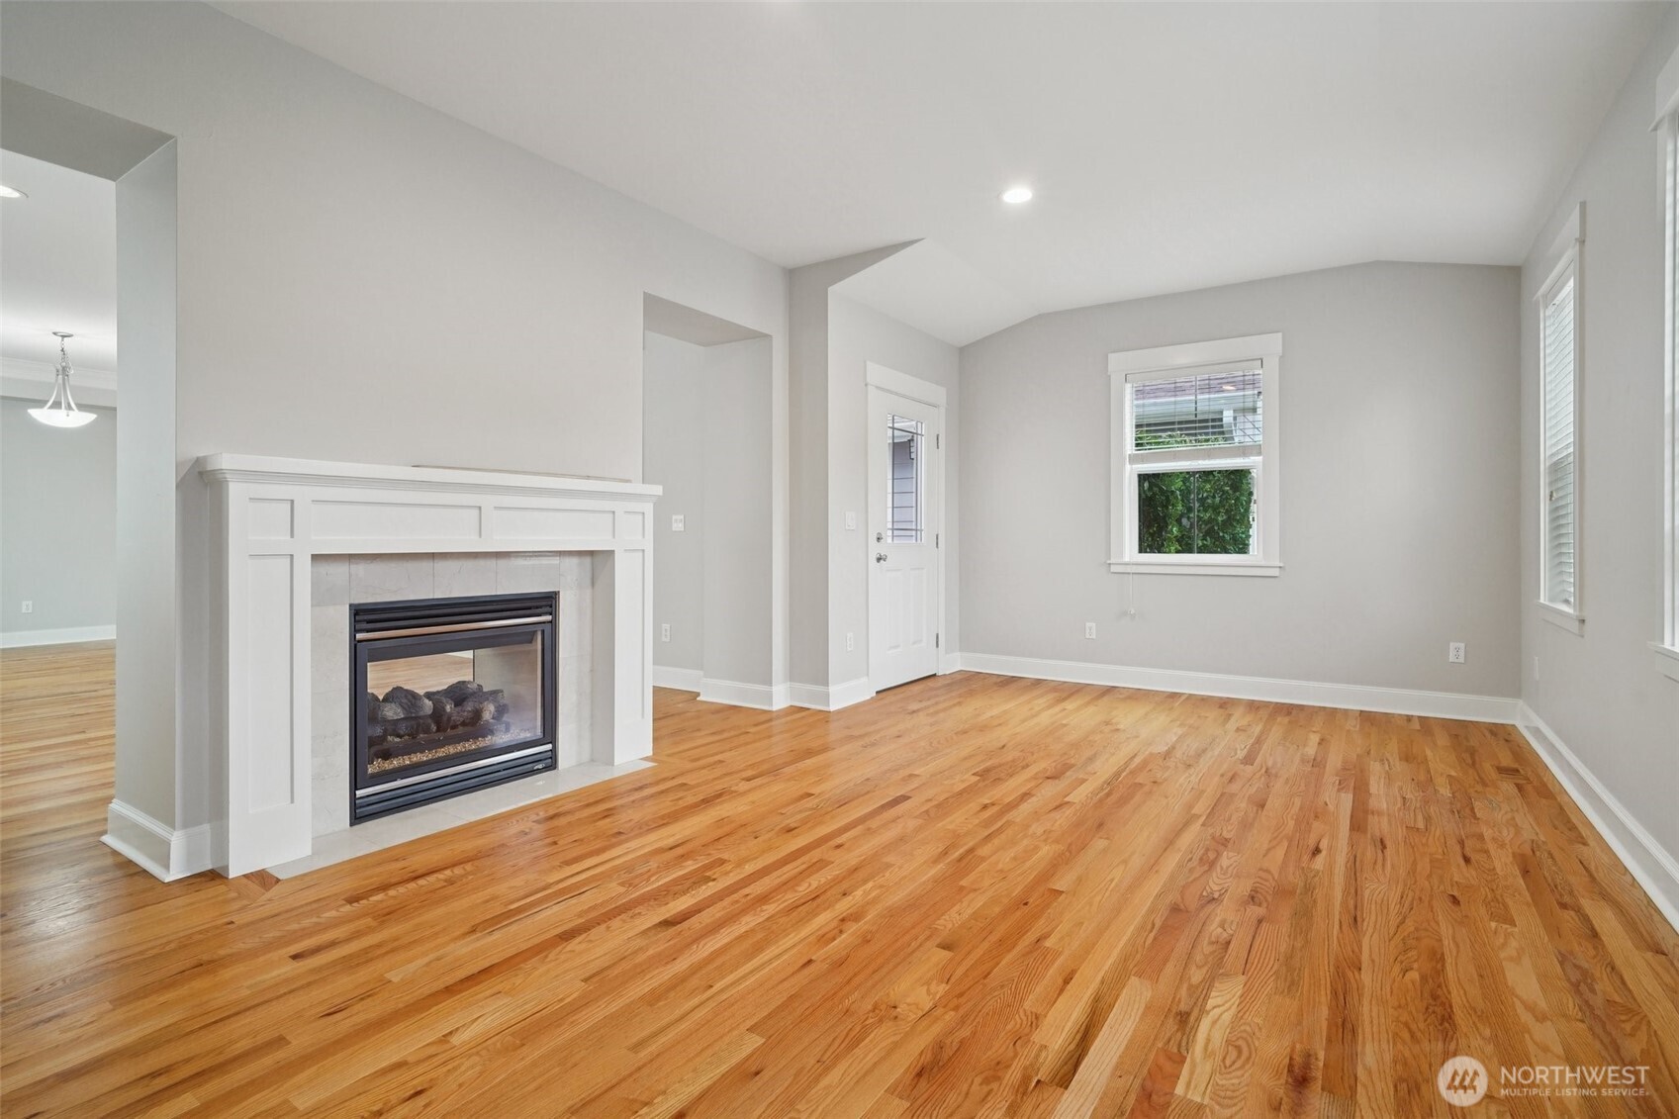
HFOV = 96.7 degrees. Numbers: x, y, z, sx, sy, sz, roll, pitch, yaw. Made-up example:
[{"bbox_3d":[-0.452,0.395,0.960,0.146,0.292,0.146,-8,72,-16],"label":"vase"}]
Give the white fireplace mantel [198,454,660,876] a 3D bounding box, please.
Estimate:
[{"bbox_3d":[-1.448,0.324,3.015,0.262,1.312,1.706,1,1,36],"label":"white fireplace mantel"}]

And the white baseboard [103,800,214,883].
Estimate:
[{"bbox_3d":[-2.333,0.923,2.541,0.656,0.150,0.150,0,1,32],"label":"white baseboard"}]

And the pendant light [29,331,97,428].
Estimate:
[{"bbox_3d":[-6.215,-1.445,5.976,0.384,0.777,0.384,0,1,32],"label":"pendant light"}]

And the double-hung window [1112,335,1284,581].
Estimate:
[{"bbox_3d":[2.449,-0.690,5.192,1.090,1.615,0.100,0,1,32],"label":"double-hung window"}]

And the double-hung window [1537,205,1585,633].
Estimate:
[{"bbox_3d":[3.237,-0.562,3.330,0.100,1.696,1.040,1,1,36],"label":"double-hung window"}]

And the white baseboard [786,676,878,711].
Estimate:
[{"bbox_3d":[-0.053,0.861,4.886,0.293,0.150,0.474,1,1,36],"label":"white baseboard"}]

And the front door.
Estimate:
[{"bbox_3d":[0.464,-0.122,5.396,0.060,2.069,0.939,1,1,36],"label":"front door"}]

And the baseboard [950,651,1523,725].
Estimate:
[{"bbox_3d":[2.456,0.853,5.176,3.432,0.150,0.030,0,1,32],"label":"baseboard"}]

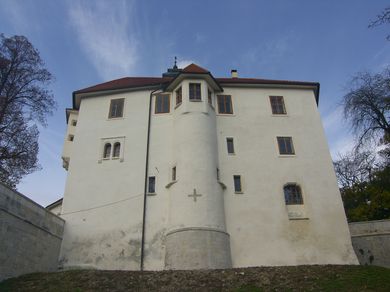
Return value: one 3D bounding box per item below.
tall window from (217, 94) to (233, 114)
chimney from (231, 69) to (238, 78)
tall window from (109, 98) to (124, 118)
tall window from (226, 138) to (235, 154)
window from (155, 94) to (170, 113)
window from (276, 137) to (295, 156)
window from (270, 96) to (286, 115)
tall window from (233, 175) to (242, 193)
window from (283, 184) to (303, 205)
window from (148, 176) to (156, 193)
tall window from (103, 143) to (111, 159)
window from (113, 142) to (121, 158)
[{"bbox_3d":[2.326,-3.103,24.110,1.090,1.743,0.200,0,-29,-4],"label":"tall window"},{"bbox_3d":[3.879,-6.740,30.962,0.620,1.210,0.620,0,-29,-4],"label":"chimney"},{"bbox_3d":[-6.002,-2.851,24.419,1.139,1.748,0.200,-6,-29,6],"label":"tall window"},{"bbox_3d":[2.533,0.028,22.368,0.459,1.256,0.200,0,-29,-4],"label":"tall window"},{"bbox_3d":[-2.438,-3.155,24.097,1.126,1.736,0.200,-3,-29,2],"label":"window"},{"bbox_3d":[6.533,0.036,22.657,1.097,1.445,0.200,0,-29,-4],"label":"window"},{"bbox_3d":[6.426,-3.091,24.404,1.122,1.734,0.200,0,-29,-4],"label":"window"},{"bbox_3d":[2.850,2.553,20.974,0.440,1.178,0.200,0,-29,-4],"label":"tall window"},{"bbox_3d":[6.506,3.242,20.856,1.186,1.425,0.200,0,-29,-4],"label":"window"},{"bbox_3d":[-2.810,2.623,20.901,0.406,1.144,0.200,-3,-29,2],"label":"window"},{"bbox_3d":[-6.240,0.374,22.675,0.481,1.220,0.200,-6,-29,6],"label":"tall window"},{"bbox_3d":[-5.544,0.324,22.586,0.477,1.236,0.200,-6,-29,6],"label":"window"}]

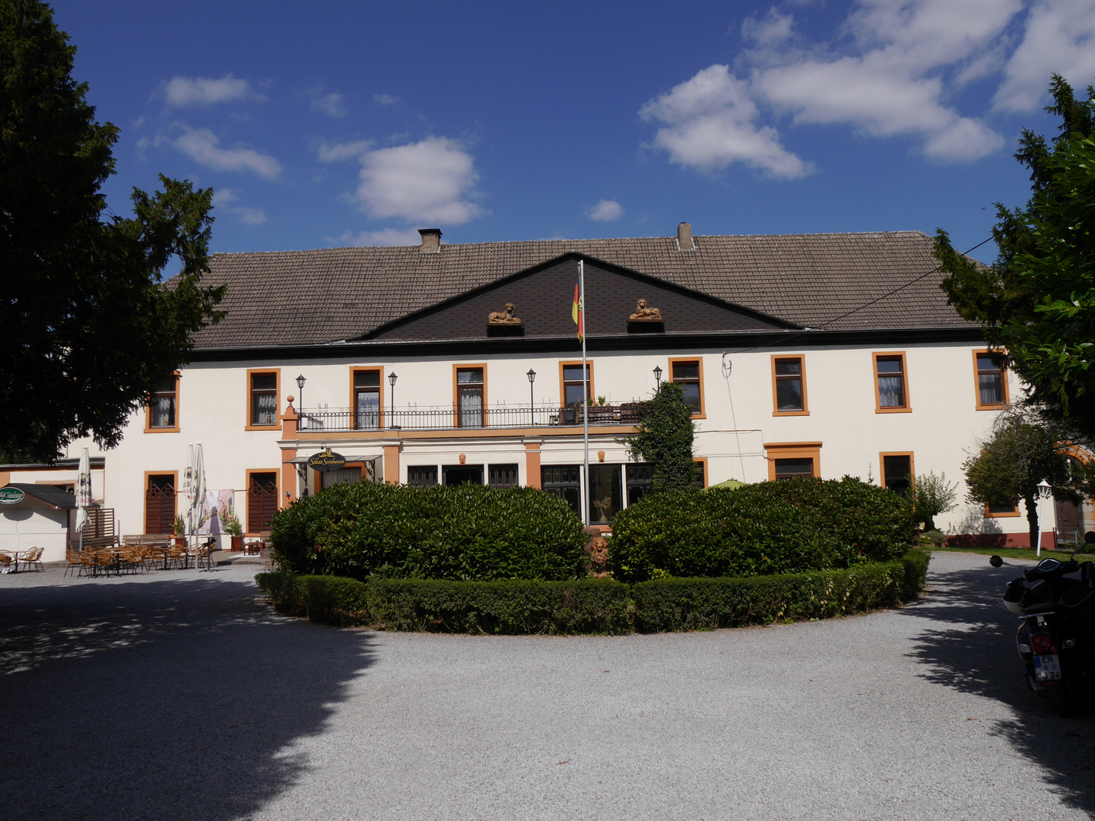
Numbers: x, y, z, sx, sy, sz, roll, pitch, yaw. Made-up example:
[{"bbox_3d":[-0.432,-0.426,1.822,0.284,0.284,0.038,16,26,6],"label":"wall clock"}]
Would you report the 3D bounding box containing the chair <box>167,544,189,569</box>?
[{"bbox_3d":[-11.648,4.615,27.900,0.600,0.810,0.620,-6,-7,33],"label":"chair"}]

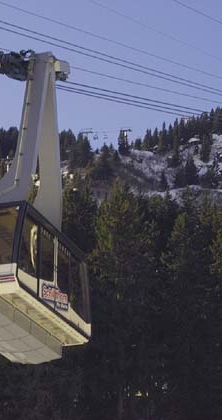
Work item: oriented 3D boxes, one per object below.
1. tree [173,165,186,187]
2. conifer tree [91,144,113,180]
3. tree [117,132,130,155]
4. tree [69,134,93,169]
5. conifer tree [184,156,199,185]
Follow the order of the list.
[{"bbox_3d":[26.325,-12.888,571.626,5.370,9.850,5.370,1,-19,0],"label":"tree"},{"bbox_3d":[-3.656,-18.311,572.450,8.430,14.840,8.430,1,-19,0],"label":"conifer tree"},{"bbox_3d":[5.225,-27.395,621.782,5.840,10.790,5.840,1,-19,0],"label":"tree"},{"bbox_3d":[-12.148,-23.327,592.400,9.520,14.540,9.520,1,-19,0],"label":"tree"},{"bbox_3d":[31.224,-15.339,576.918,5.410,11.620,5.410,1,-19,0],"label":"conifer tree"}]

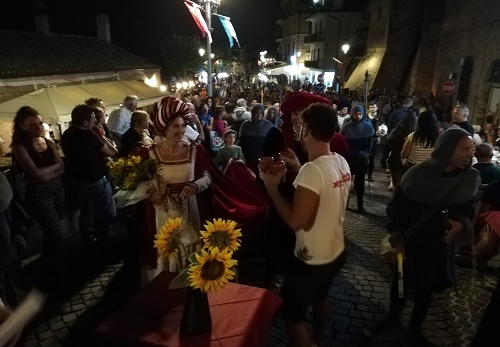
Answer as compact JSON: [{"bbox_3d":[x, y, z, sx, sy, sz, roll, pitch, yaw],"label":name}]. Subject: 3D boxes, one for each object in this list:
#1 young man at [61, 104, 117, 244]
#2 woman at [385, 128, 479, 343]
[{"bbox_3d":[-1.968,0.034,4.603,0.420,1.720,0.540,-10,17,-36],"label":"young man"},{"bbox_3d":[1.415,0.469,2.928,0.600,1.650,0.460,-3,14,-11],"label":"woman"}]

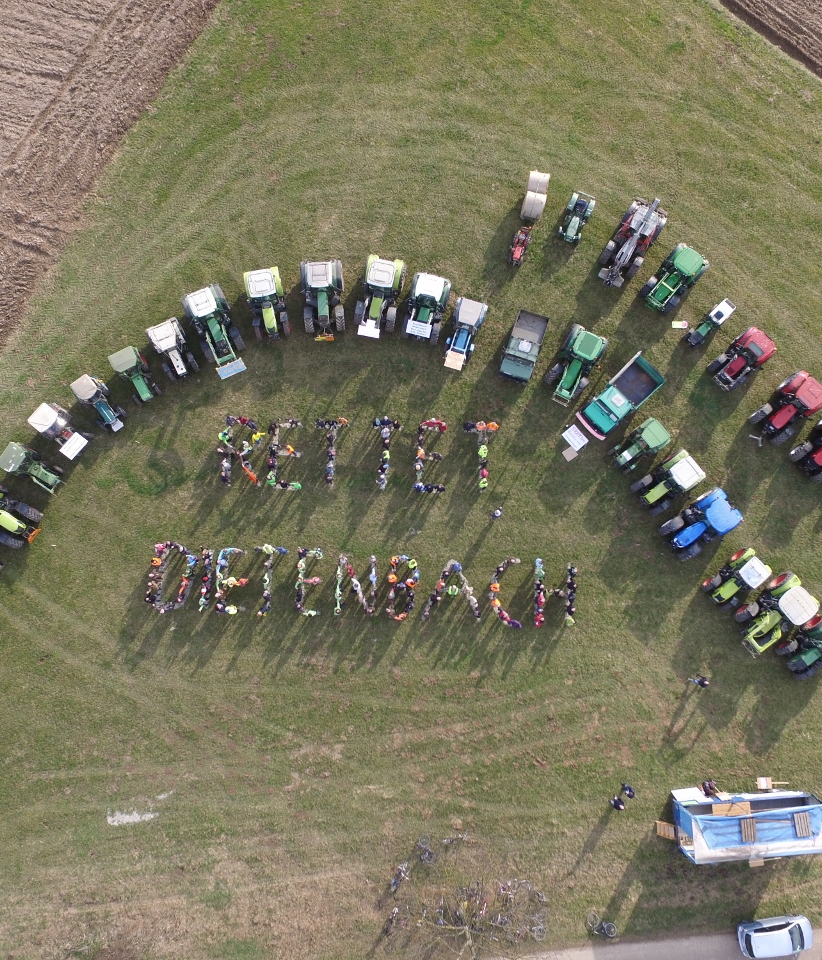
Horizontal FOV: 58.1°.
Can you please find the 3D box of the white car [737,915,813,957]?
[{"bbox_3d":[20.900,26.149,42.229,4.330,1.500,1.740,-7,85,-2],"label":"white car"}]

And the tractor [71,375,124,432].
[{"bbox_3d":[-18.271,-4.509,43.291,1.750,2.400,3.750,-38,82,-8],"label":"tractor"}]

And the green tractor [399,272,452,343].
[{"bbox_3d":[0.971,-10.678,44.876,2.270,2.800,4.200,14,84,0],"label":"green tractor"}]

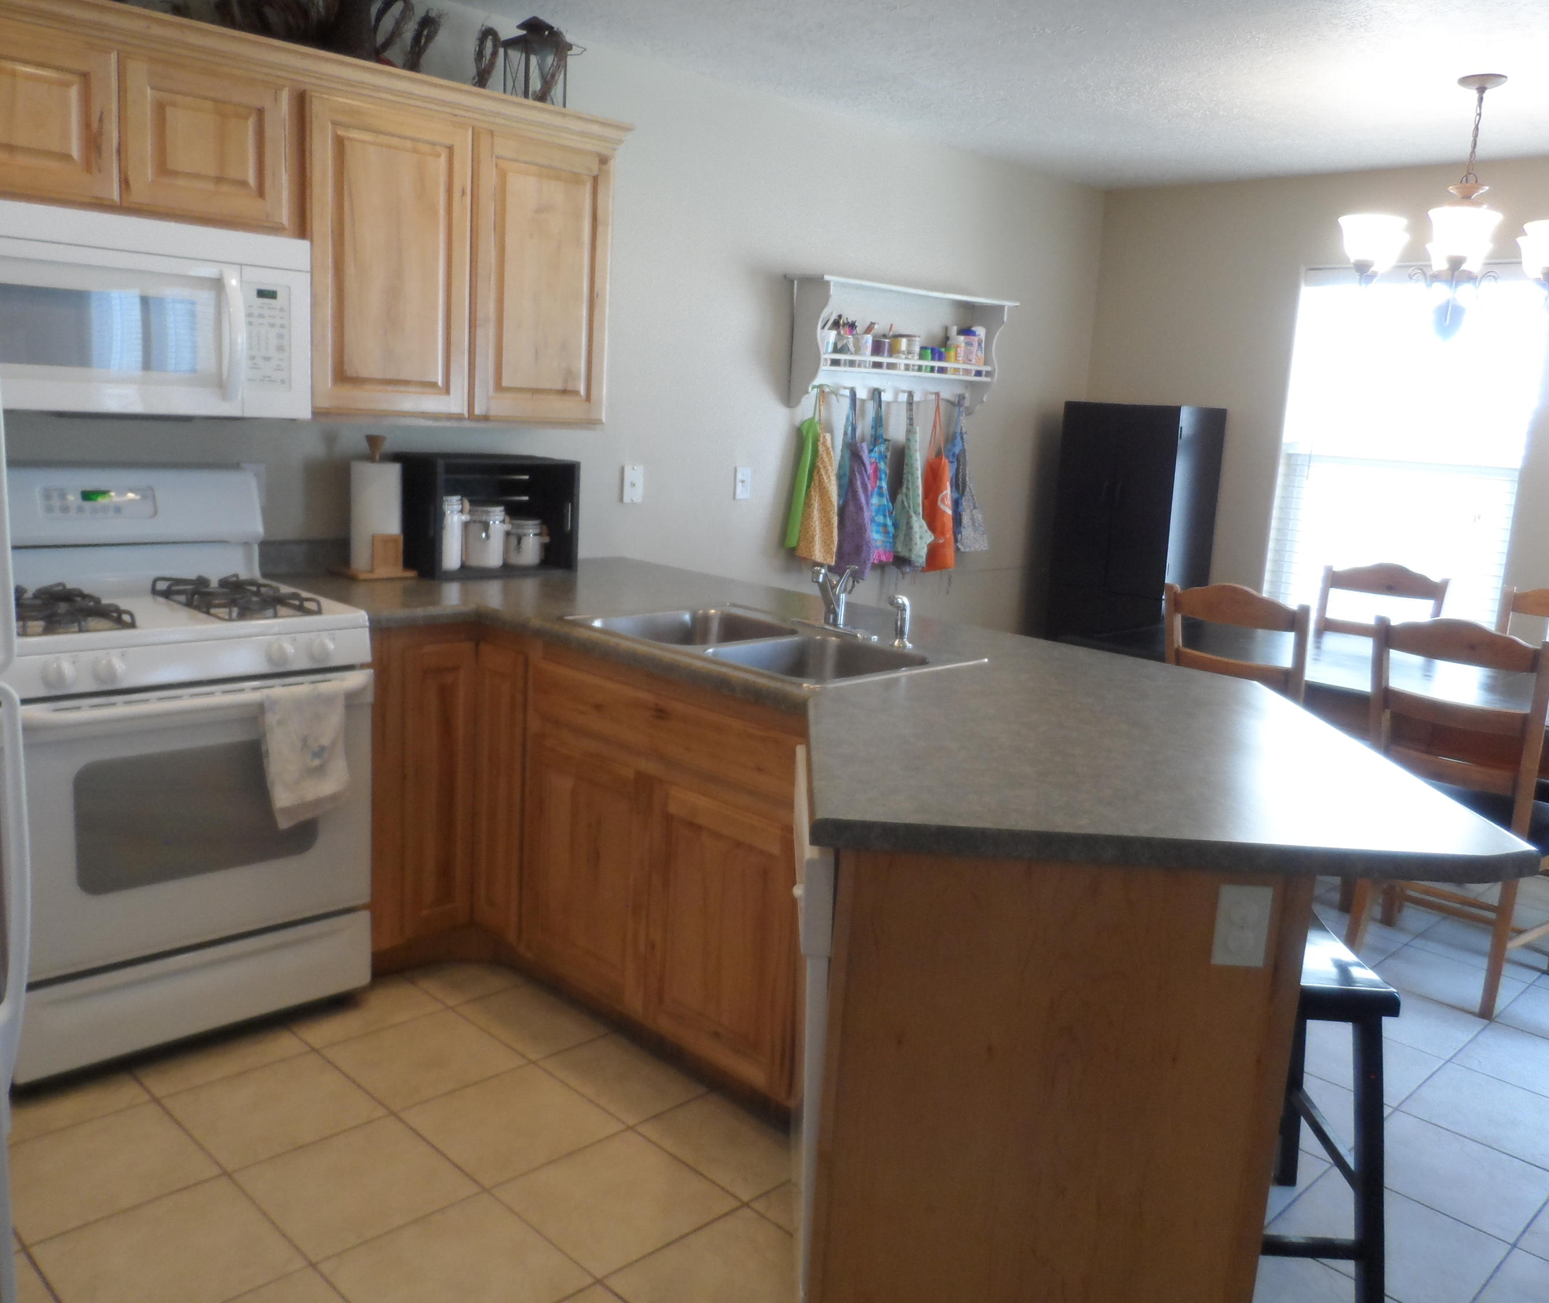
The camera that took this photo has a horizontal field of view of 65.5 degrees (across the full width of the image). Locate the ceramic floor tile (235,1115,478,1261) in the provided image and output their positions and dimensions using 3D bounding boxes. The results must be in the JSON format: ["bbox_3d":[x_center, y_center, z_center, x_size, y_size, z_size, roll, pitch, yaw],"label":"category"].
[{"bbox_3d":[-0.782,1.002,2.264,0.330,0.010,0.330,-6,14,-44],"label":"ceramic floor tile"}]

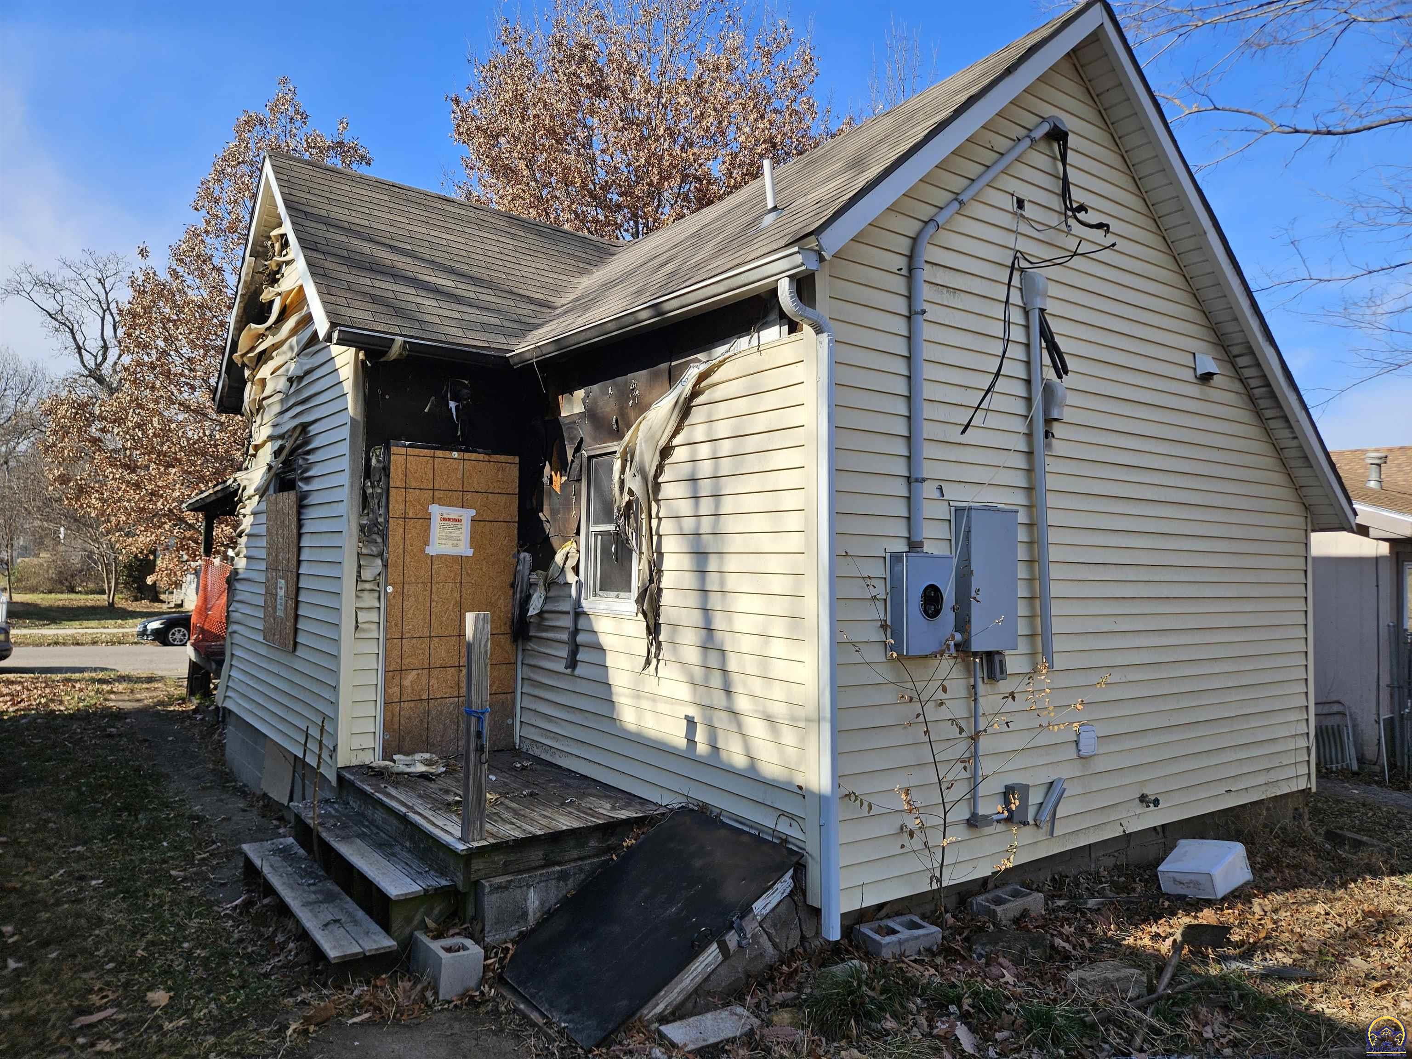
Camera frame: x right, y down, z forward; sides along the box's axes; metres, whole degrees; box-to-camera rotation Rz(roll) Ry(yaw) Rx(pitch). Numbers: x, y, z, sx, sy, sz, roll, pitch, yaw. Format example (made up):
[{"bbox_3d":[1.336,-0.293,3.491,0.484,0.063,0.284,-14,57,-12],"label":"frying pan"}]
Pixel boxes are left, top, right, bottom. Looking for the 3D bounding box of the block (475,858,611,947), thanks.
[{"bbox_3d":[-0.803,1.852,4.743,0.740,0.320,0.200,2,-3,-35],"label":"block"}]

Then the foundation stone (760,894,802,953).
[{"bbox_3d":[0.309,1.826,4.401,0.240,0.250,0.150,3,-3,-35],"label":"foundation stone"}]

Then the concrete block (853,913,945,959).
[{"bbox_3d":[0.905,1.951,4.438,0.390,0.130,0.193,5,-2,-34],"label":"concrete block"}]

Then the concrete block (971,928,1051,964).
[{"bbox_3d":[1.408,1.932,4.330,0.340,0.130,0.210,0,-2,-6],"label":"concrete block"}]

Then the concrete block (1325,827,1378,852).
[{"bbox_3d":[4.520,2.165,6.520,0.180,0.150,0.370,2,-3,-35],"label":"concrete block"}]

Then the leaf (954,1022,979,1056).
[{"bbox_3d":[0.957,1.867,3.440,0.060,0.025,0.165,-4,15,-15],"label":"leaf"}]

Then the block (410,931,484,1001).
[{"bbox_3d":[-1.215,2.033,4.422,0.190,0.190,0.385,2,-3,-35],"label":"block"}]

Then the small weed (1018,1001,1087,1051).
[{"bbox_3d":[1.290,1.850,3.500,0.240,0.095,0.210,0,-2,0],"label":"small weed"}]

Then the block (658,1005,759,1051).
[{"bbox_3d":[0.020,2.085,3.910,0.380,0.055,0.190,2,-3,-32],"label":"block"}]

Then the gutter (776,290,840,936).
[{"bbox_3d":[0.477,0.363,4.348,0.295,3.090,0.080,2,-3,-35],"label":"gutter"}]

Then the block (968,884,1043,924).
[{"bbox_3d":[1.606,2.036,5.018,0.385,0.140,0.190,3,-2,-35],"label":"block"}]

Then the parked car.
[{"bbox_3d":[-13.300,2.460,26.500,4.800,1.460,1.820,2,-3,-35],"label":"parked car"}]

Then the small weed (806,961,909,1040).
[{"bbox_3d":[0.584,1.830,3.640,0.400,0.170,0.360,0,-2,0],"label":"small weed"}]

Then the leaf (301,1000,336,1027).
[{"bbox_3d":[-1.669,2.088,4.050,0.140,0.030,0.110,0,22,0],"label":"leaf"}]

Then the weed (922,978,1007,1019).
[{"bbox_3d":[1.103,1.993,4.002,0.350,0.100,0.200,0,-2,15],"label":"weed"}]

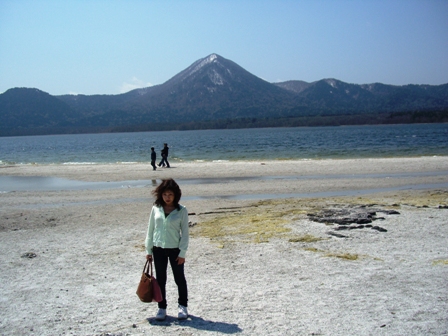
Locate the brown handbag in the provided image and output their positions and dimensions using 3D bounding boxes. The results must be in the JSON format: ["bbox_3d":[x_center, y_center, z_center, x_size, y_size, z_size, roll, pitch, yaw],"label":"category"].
[{"bbox_3d":[-0.853,1.293,5.629,0.170,0.440,0.360,-4,5,-30],"label":"brown handbag"}]

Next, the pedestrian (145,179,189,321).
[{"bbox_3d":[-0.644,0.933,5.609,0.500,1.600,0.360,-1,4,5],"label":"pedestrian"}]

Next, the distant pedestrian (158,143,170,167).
[{"bbox_3d":[-4.219,-0.860,34.875,0.800,1.740,0.500,-2,4,0],"label":"distant pedestrian"}]

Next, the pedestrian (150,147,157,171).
[{"bbox_3d":[-4.769,-0.602,33.366,0.420,1.550,0.450,-1,4,3],"label":"pedestrian"}]

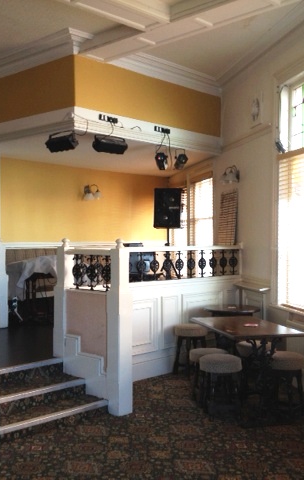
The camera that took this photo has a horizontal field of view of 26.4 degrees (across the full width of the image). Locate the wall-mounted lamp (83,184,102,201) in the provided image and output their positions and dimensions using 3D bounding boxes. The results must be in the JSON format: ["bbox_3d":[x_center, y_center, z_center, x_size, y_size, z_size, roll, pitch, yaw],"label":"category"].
[{"bbox_3d":[-0.993,-0.791,10.781,0.200,0.255,0.320,0,0,42],"label":"wall-mounted lamp"}]

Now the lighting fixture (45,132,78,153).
[{"bbox_3d":[-1.046,-1.140,7.543,0.430,0.190,0.160,0,-28,43],"label":"lighting fixture"}]

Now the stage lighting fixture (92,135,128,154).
[{"bbox_3d":[-0.484,-1.122,7.645,0.170,0.200,0.420,-26,-17,39],"label":"stage lighting fixture"}]

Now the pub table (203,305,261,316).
[{"bbox_3d":[0.892,1.125,7.157,0.640,0.740,0.640,0,0,43],"label":"pub table"}]

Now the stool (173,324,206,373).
[{"bbox_3d":[0.443,1.258,7.276,0.375,0.520,0.375,0,0,0],"label":"stool"}]

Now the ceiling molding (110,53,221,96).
[{"bbox_3d":[0.273,-2.152,8.346,0.147,0.198,2.234,0,0,43],"label":"ceiling molding"}]

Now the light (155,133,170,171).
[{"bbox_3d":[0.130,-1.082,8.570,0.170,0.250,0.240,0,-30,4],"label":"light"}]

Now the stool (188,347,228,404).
[{"bbox_3d":[0.530,1.284,6.056,0.365,0.480,0.365,0,0,0],"label":"stool"}]

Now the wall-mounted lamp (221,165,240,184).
[{"bbox_3d":[1.037,-0.848,8.472,0.200,0.250,0.330,0,0,-11],"label":"wall-mounted lamp"}]

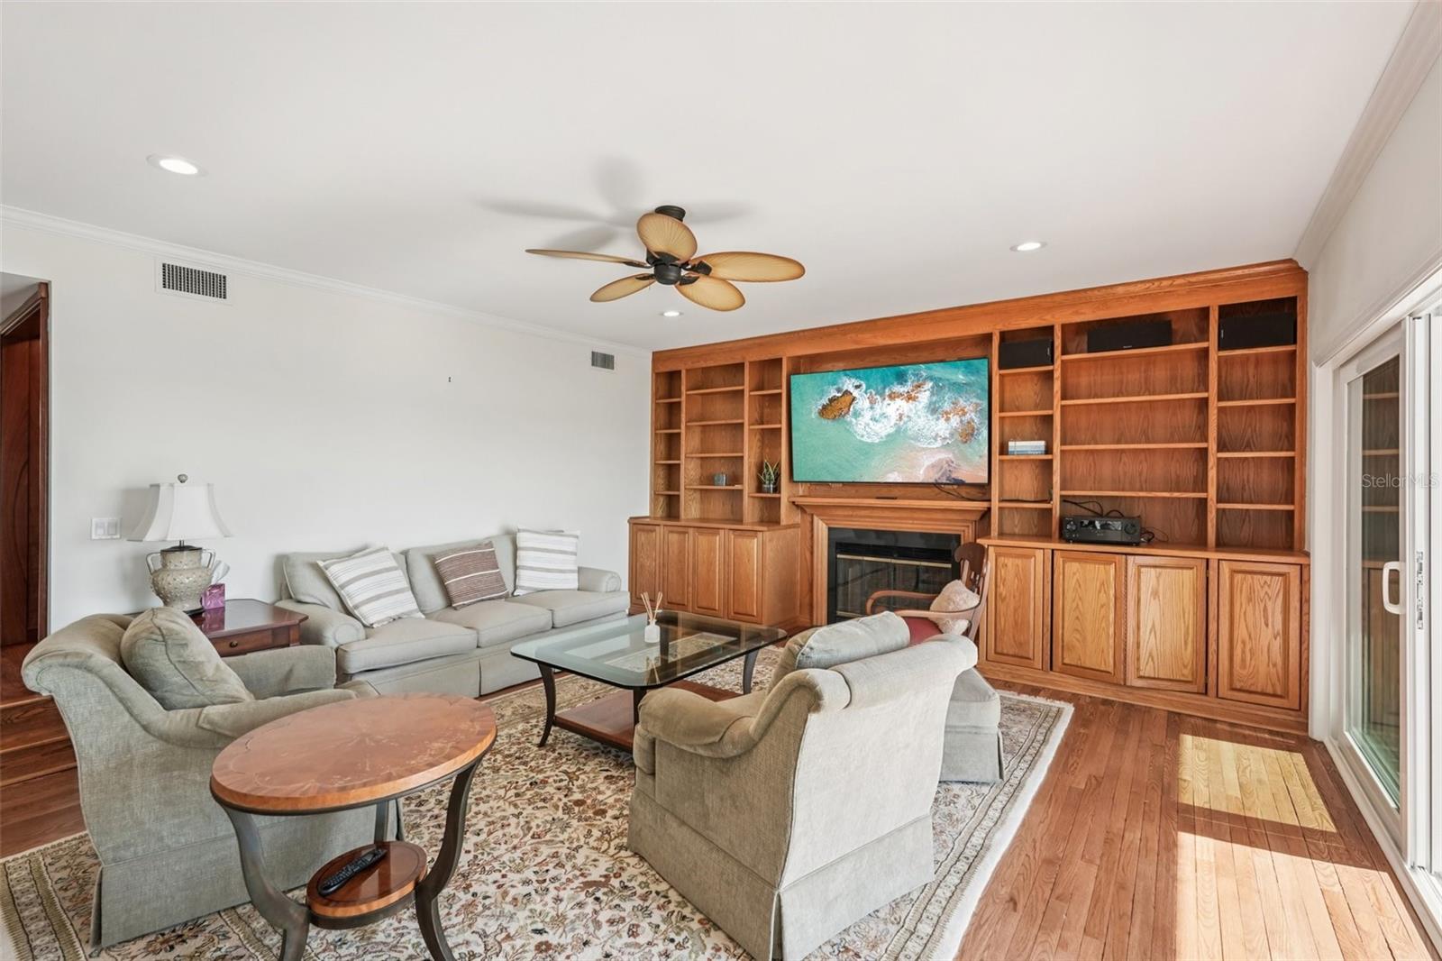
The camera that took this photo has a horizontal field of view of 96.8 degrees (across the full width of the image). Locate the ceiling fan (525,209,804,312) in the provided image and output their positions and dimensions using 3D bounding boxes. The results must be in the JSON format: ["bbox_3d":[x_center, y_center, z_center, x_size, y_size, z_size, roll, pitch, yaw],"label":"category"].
[{"bbox_3d":[-0.253,-1.127,3.095,1.320,0.370,1.320,0,0,36],"label":"ceiling fan"}]

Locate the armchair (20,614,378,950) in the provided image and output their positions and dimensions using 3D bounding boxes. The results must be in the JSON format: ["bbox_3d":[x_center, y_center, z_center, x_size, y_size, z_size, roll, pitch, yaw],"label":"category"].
[{"bbox_3d":[-1.761,0.922,2.358,0.970,0.890,0.800,0,0,-35],"label":"armchair"}]

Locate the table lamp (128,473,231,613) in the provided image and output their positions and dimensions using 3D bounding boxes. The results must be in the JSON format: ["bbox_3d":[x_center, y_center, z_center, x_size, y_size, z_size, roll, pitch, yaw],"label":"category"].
[{"bbox_3d":[-2.854,0.342,3.398,0.390,0.750,0.410,0,0,36],"label":"table lamp"}]

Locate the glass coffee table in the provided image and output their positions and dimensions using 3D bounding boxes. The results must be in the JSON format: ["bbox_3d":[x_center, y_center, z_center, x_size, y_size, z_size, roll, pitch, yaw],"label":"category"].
[{"bbox_3d":[-0.367,1.129,3.538,1.085,0.493,1.285,0,0,36],"label":"glass coffee table"}]

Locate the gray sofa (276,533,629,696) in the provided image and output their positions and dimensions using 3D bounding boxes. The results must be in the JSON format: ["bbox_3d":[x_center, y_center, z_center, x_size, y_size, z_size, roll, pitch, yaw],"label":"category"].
[{"bbox_3d":[-1.748,0.907,4.459,0.990,0.920,2.120,0,0,37],"label":"gray sofa"}]

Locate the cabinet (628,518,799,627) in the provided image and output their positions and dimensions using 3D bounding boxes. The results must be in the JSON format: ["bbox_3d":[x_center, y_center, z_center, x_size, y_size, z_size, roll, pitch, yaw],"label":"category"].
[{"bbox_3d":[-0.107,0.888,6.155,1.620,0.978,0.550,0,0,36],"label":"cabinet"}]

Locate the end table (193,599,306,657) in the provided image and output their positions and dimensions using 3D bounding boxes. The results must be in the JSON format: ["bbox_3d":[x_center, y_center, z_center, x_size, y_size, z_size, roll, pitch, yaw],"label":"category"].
[{"bbox_3d":[-2.713,1.041,3.343,0.920,0.640,0.720,0,0,36],"label":"end table"}]

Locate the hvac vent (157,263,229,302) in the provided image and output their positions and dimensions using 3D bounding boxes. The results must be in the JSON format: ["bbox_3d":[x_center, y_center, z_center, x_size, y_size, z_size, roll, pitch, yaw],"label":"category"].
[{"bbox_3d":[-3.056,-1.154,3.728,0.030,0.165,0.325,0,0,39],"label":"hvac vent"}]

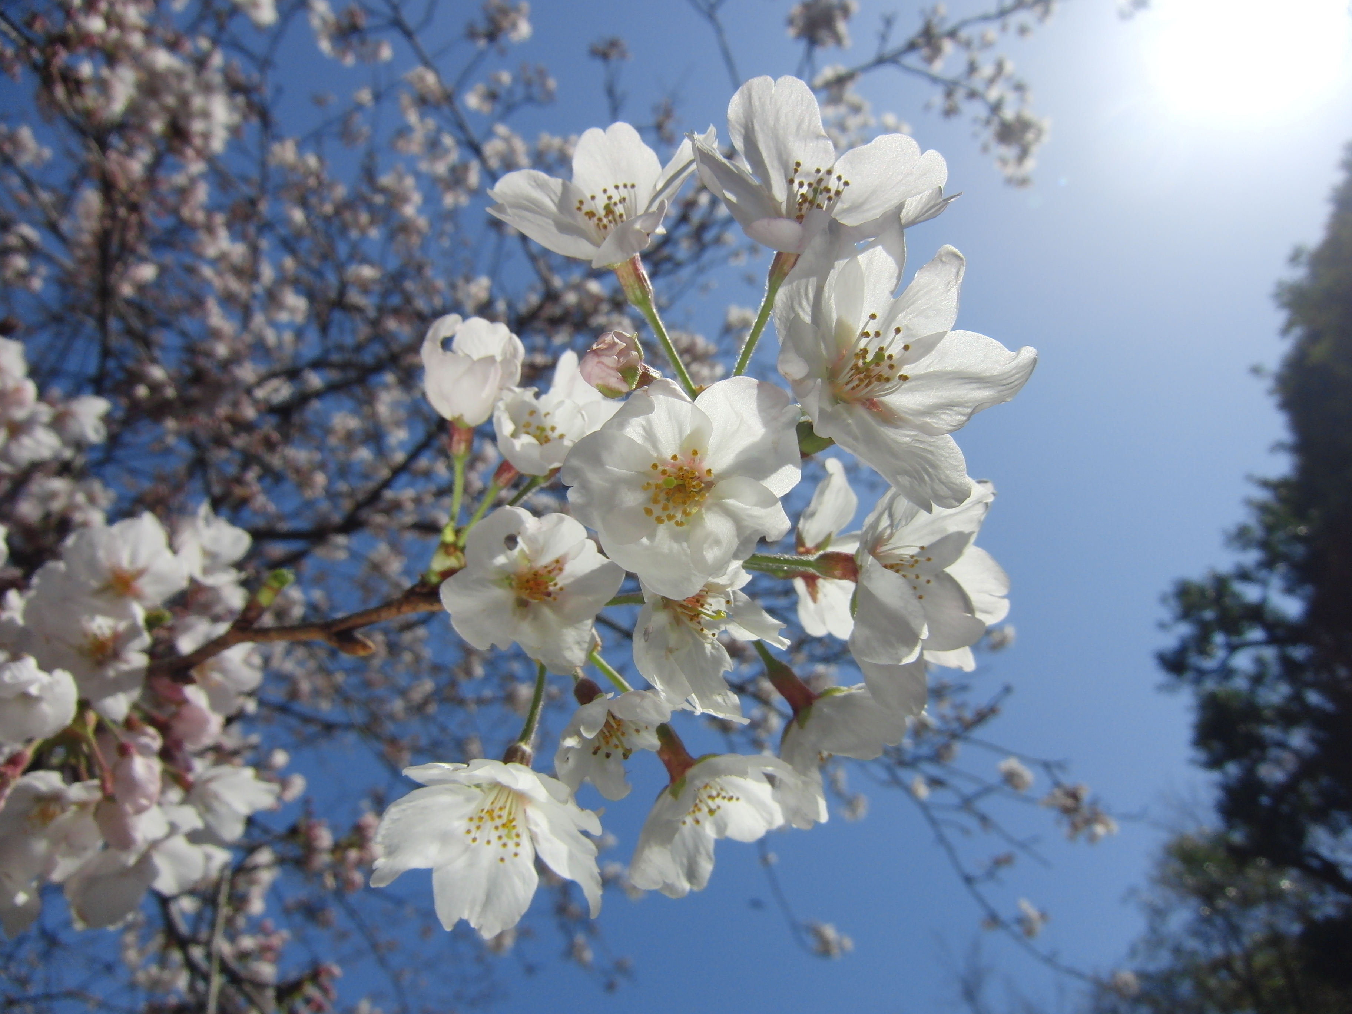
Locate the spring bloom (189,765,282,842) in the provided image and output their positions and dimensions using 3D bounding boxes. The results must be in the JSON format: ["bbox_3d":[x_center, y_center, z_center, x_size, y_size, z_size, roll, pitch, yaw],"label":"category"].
[{"bbox_3d":[-0.118,0.079,0.250,0.023,0.021,0.022,18,11,35],"label":"spring bloom"}]

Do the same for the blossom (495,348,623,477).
[{"bbox_3d":[-0.022,-0.017,0.172,0.024,0.022,0.018,0,-30,0],"label":"blossom"}]

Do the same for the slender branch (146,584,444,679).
[{"bbox_3d":[-0.079,0.025,0.187,0.088,0.013,0.008,-14,-7,27],"label":"slender branch"}]

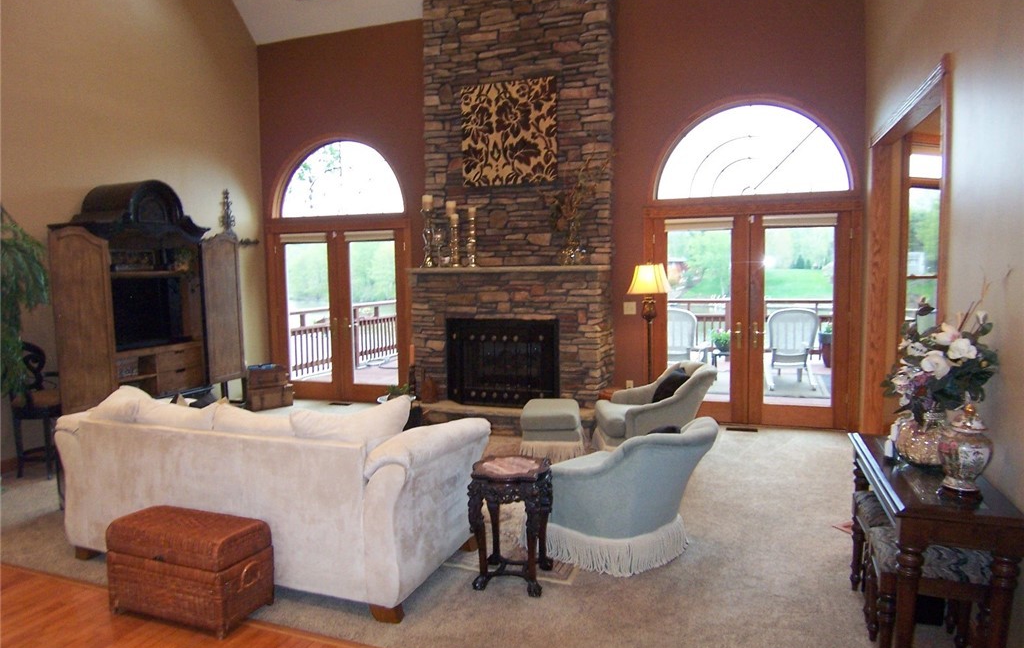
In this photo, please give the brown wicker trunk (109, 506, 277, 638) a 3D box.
[{"bbox_3d":[-1.493,1.117,3.163,0.665,0.440,0.330,1,5,21],"label":"brown wicker trunk"}]

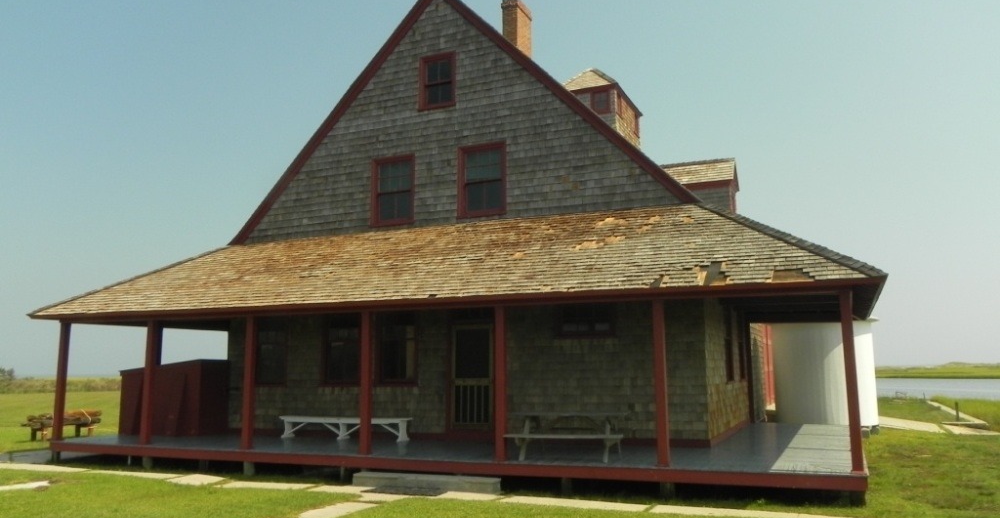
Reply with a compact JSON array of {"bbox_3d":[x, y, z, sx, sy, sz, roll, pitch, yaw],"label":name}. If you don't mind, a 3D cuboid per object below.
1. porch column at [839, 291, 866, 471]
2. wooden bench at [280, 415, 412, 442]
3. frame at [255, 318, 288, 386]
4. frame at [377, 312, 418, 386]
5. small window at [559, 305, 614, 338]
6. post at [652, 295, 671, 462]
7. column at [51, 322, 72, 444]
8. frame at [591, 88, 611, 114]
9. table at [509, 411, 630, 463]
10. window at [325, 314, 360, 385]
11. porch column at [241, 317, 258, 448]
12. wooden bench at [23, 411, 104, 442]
[{"bbox_3d":[4.565,1.572,9.728,0.150,2.285,0.150,-4,-9,23],"label":"porch column"},{"bbox_3d":[-3.271,3.493,15.618,3.000,0.460,0.460,-4,-9,21],"label":"wooden bench"},{"bbox_3d":[-5.240,2.121,17.071,1.079,1.570,0.147,-4,-9,23],"label":"frame"},{"bbox_3d":[-2.164,1.891,15.738,1.033,1.564,0.147,-4,-9,23],"label":"frame"},{"bbox_3d":[1.617,1.172,14.161,1.156,0.654,0.147,-4,-9,23],"label":"small window"},{"bbox_3d":[2.296,1.749,10.693,0.150,2.338,0.150,-4,-9,23],"label":"post"},{"bbox_3d":[-9.089,2.551,15.597,0.138,2.390,0.138,-4,-9,23],"label":"column"},{"bbox_3d":[3.503,-5.435,26.107,0.697,0.917,0.100,-4,-9,23],"label":"frame"},{"bbox_3d":[1.166,2.823,12.106,1.840,0.690,1.480,-3,-9,18],"label":"table"},{"bbox_3d":[-3.433,1.986,16.288,1.057,1.566,0.147,-4,-9,23],"label":"window"},{"bbox_3d":[-4.500,2.235,13.589,0.155,2.380,0.155,-4,-9,23],"label":"porch column"},{"bbox_3d":[-12.303,4.716,21.187,0.620,0.770,1.850,-6,-11,35],"label":"wooden bench"}]

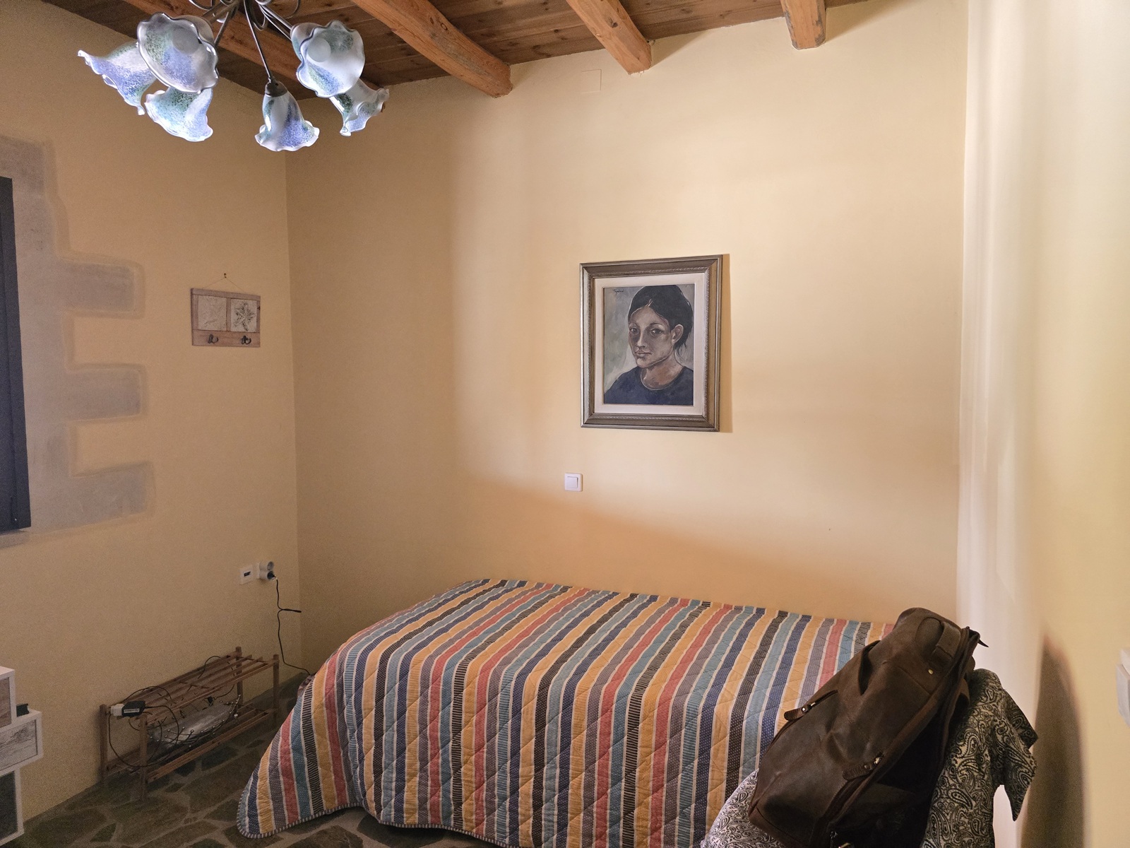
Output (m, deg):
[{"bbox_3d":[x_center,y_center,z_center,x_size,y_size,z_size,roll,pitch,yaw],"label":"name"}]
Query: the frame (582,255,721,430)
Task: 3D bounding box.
[{"bbox_3d":[0.363,-0.337,3.227,0.618,0.724,0.045,1,4,22],"label":"frame"}]

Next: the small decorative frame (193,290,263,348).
[{"bbox_3d":[-1.599,-0.496,3.573,0.025,0.254,0.405,1,4,22],"label":"small decorative frame"}]

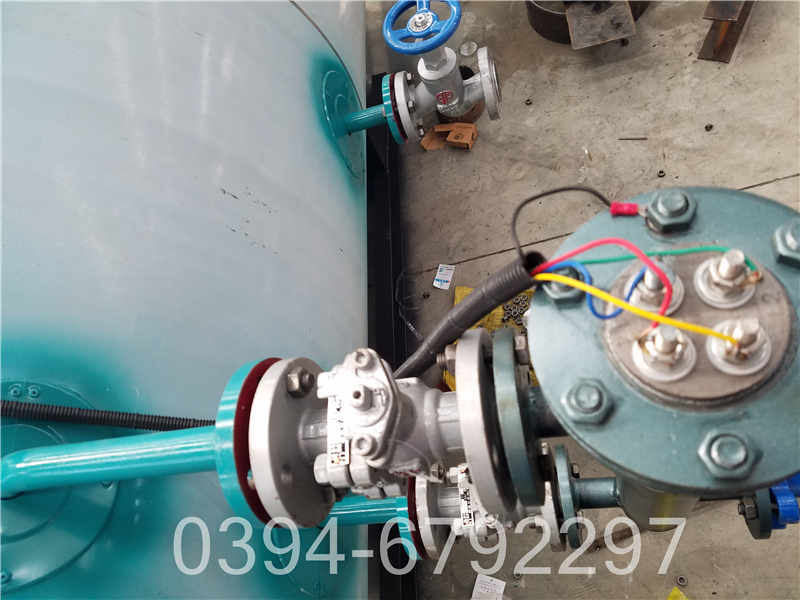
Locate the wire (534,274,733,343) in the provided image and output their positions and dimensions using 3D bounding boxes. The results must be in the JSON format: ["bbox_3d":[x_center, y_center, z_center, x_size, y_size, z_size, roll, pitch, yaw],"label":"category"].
[{"bbox_3d":[0.091,0.004,0.237,0.080,0.029,0.008,14,70,26],"label":"wire"}]

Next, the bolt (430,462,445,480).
[{"bbox_3d":[0.044,0.199,0.696,0.017,0.018,0.018,-10,61,15],"label":"bolt"}]

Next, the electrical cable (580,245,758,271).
[{"bbox_3d":[0.113,-0.019,0.255,0.070,0.015,0.013,-3,63,19],"label":"electrical cable"}]

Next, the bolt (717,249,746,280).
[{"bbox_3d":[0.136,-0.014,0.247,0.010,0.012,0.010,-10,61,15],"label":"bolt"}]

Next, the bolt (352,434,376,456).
[{"bbox_3d":[-0.020,0.083,0.342,0.011,0.009,0.011,-10,61,15],"label":"bolt"}]

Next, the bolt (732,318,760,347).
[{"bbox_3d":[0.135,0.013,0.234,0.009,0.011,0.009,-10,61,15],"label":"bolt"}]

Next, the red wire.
[{"bbox_3d":[0.079,-0.011,0.235,0.054,0.033,0.018,25,75,29],"label":"red wire"}]

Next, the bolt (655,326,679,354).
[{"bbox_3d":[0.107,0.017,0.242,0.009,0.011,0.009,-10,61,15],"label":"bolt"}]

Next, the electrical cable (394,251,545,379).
[{"bbox_3d":[0.027,0.018,0.339,0.016,0.199,0.014,15,67,-12],"label":"electrical cable"}]

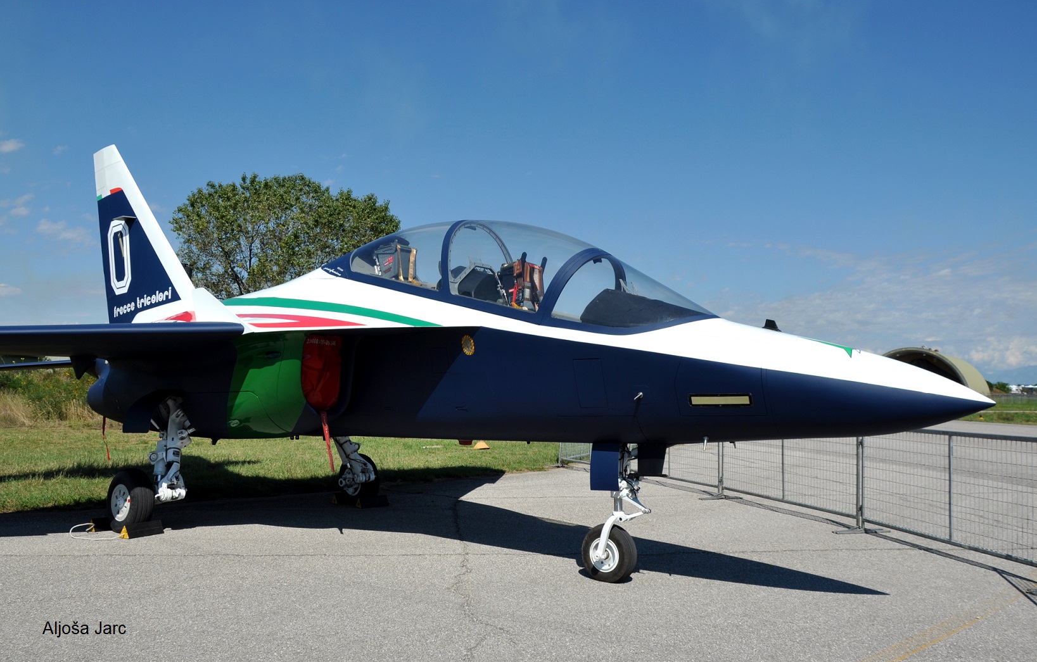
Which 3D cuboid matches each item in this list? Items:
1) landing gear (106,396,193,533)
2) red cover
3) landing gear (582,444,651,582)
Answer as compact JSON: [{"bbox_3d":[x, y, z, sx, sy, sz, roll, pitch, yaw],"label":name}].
[{"bbox_3d":[-3.389,1.232,7.275,0.760,1.270,0.520,-2,-6,37],"label":"landing gear"},{"bbox_3d":[-1.691,0.358,6.664,0.200,0.650,0.430,-2,-6,37],"label":"red cover"},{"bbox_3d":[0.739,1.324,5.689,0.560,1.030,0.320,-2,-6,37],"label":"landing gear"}]

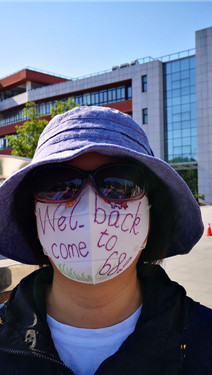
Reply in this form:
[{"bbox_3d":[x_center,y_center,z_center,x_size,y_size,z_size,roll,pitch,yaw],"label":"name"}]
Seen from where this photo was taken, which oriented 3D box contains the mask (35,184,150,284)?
[{"bbox_3d":[-0.016,0.057,0.480,0.143,0.126,0.080,-2,-2,-1],"label":"mask"}]

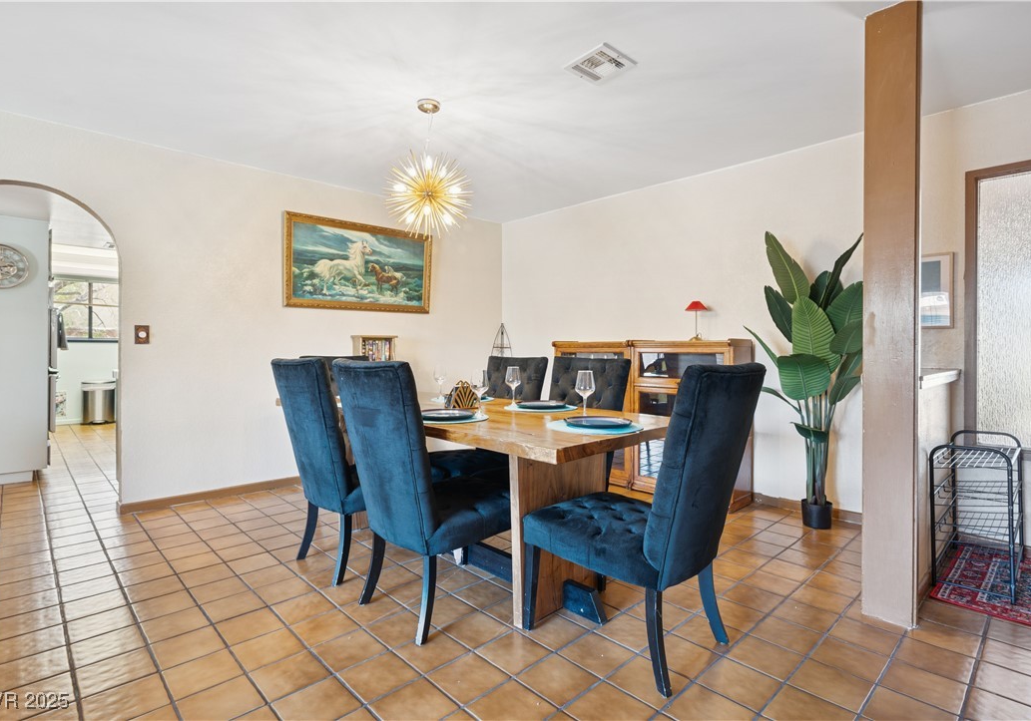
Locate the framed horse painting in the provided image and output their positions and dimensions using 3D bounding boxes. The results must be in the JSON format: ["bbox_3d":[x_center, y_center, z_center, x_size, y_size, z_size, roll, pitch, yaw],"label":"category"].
[{"bbox_3d":[-1.293,-0.811,4.458,1.374,0.748,0.052,-1,1,-44],"label":"framed horse painting"}]

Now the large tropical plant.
[{"bbox_3d":[1.803,0.115,3.106,0.556,1.802,0.762,-1,1,-44],"label":"large tropical plant"}]

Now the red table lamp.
[{"bbox_3d":[1.333,-0.292,3.753,0.161,0.303,0.161,-1,1,-44],"label":"red table lamp"}]

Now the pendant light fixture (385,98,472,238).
[{"bbox_3d":[-0.477,-1.058,2.832,0.478,0.727,0.478,0,1,0],"label":"pendant light fixture"}]

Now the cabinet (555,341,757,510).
[{"bbox_3d":[1.005,0.421,4.078,0.375,1.147,1.601,-1,1,-44],"label":"cabinet"}]

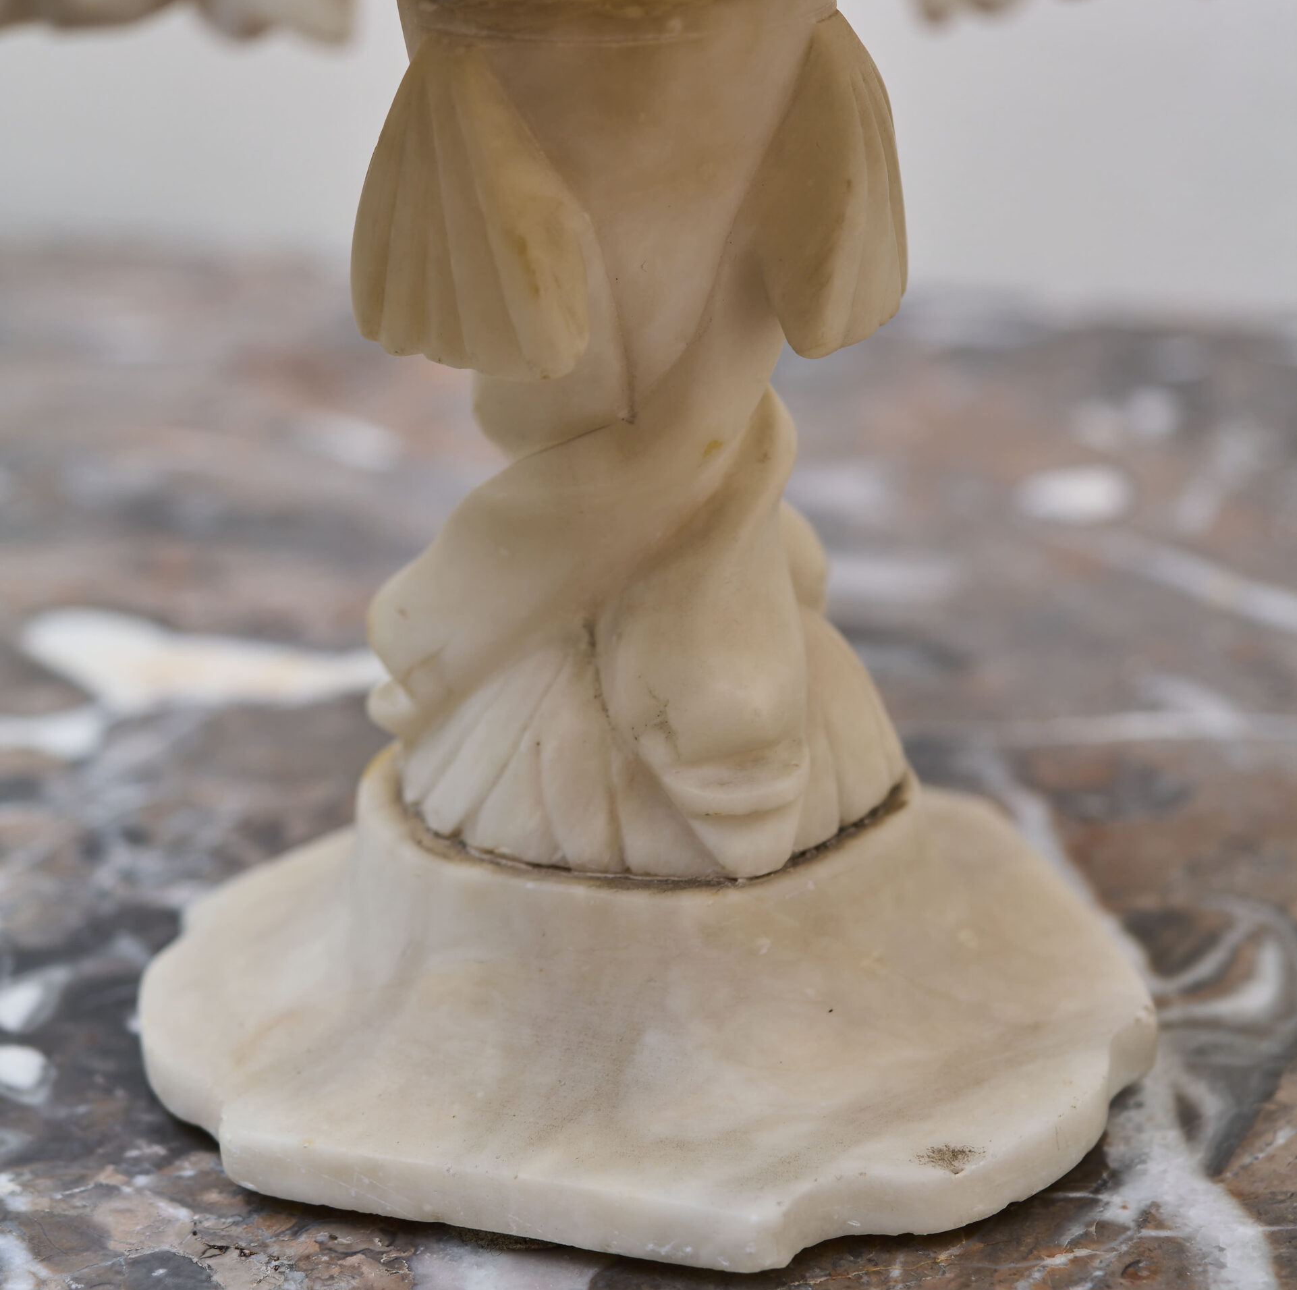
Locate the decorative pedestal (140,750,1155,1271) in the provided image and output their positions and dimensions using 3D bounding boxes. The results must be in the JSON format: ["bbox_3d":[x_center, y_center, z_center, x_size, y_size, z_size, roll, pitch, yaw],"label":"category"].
[{"bbox_3d":[0.001,0.038,0.546,0.157,0.042,0.150,5,21,17],"label":"decorative pedestal"}]

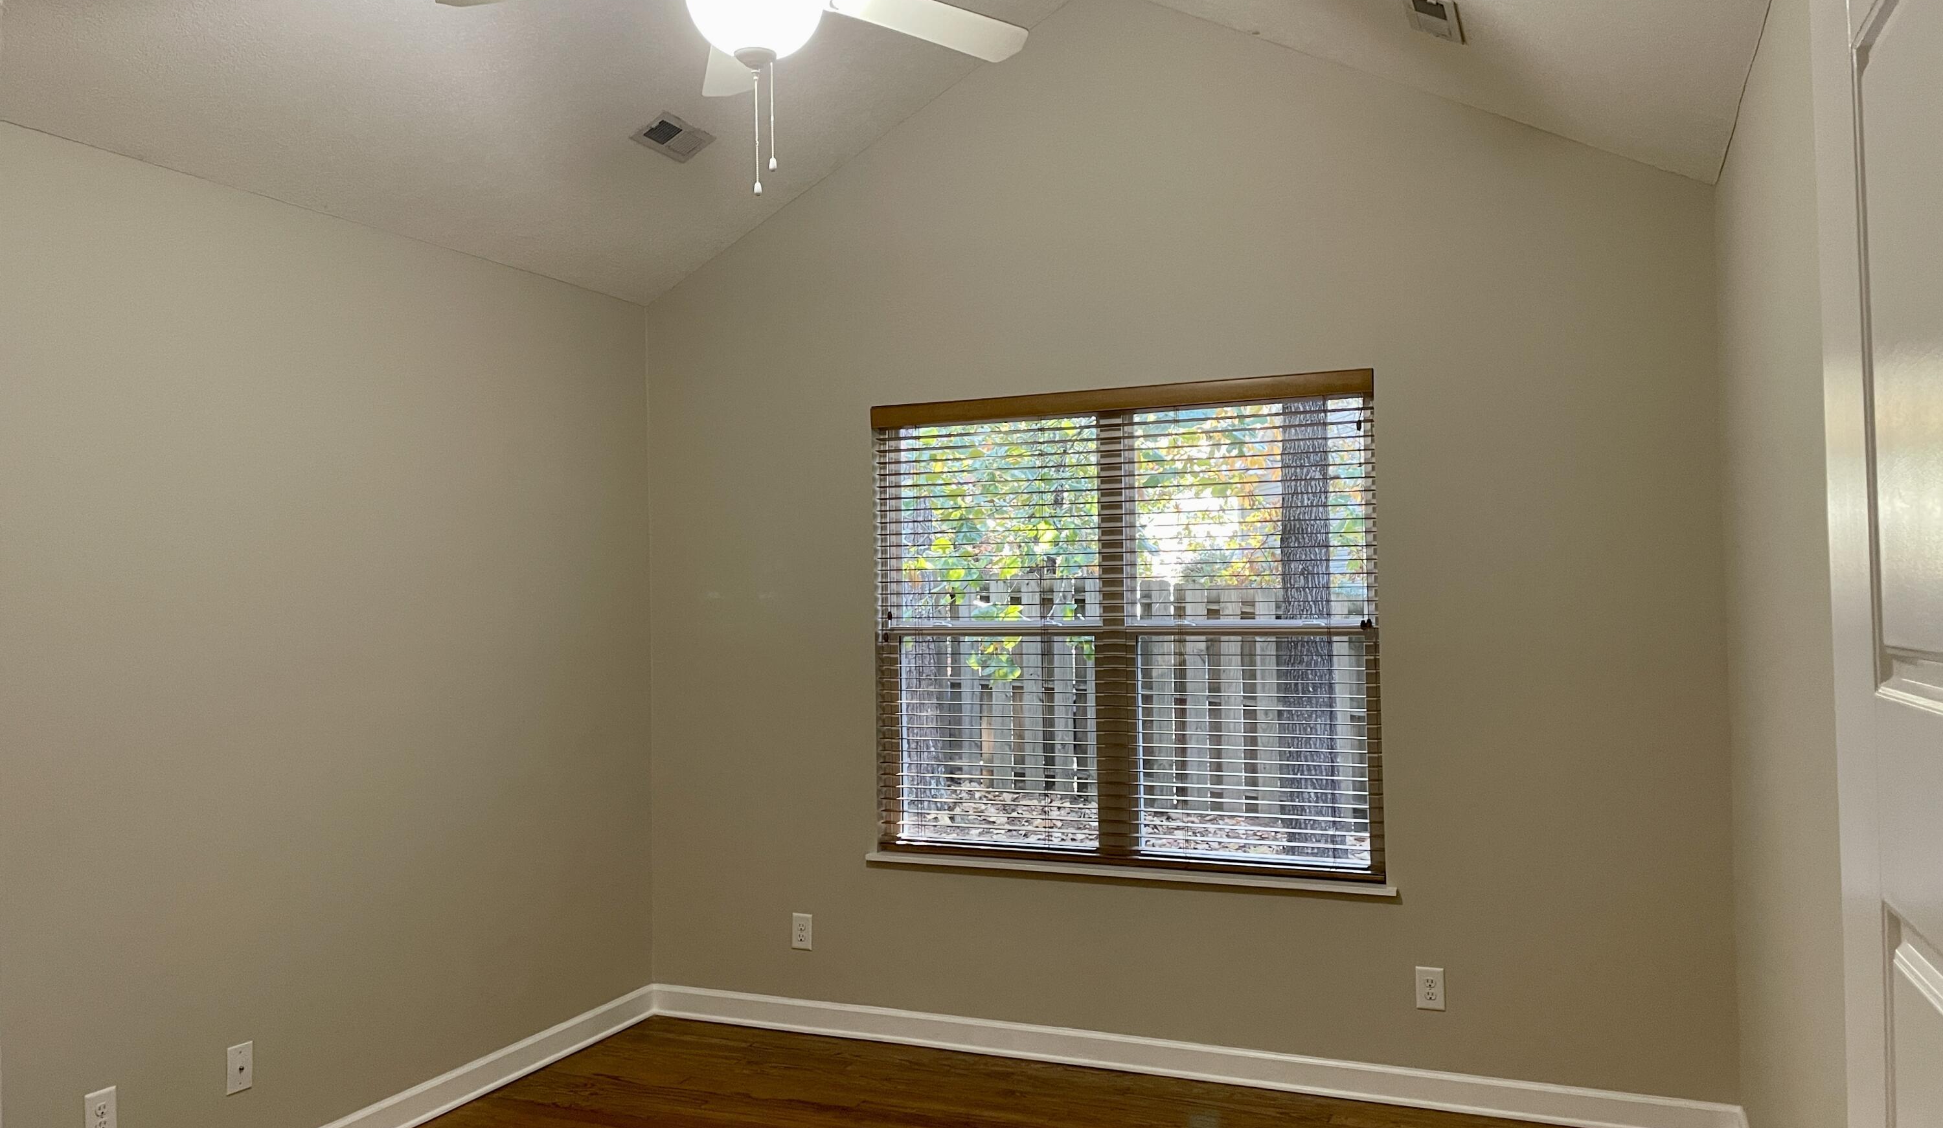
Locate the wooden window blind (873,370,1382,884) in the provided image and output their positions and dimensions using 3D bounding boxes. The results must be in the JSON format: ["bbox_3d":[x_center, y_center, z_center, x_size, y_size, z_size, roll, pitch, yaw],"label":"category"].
[{"bbox_3d":[0.476,0.214,4.905,1.754,1.594,0.100,-1,-1,24],"label":"wooden window blind"}]

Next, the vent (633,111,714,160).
[{"bbox_3d":[-0.945,-1.352,4.664,0.147,0.020,0.290,-30,-12,21],"label":"vent"}]

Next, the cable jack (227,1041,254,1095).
[{"bbox_3d":[-1.949,1.350,3.898,0.010,0.123,0.077,-1,-1,24],"label":"cable jack"}]

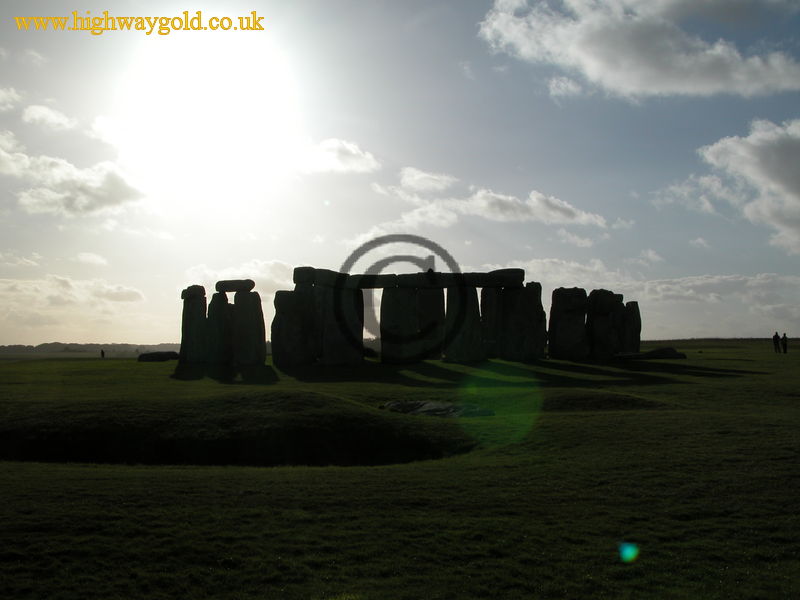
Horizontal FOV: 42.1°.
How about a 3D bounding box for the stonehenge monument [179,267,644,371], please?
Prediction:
[{"bbox_3d":[0.983,0.784,70.500,32.000,6.400,30.500,0,-2,0],"label":"stonehenge monument"}]

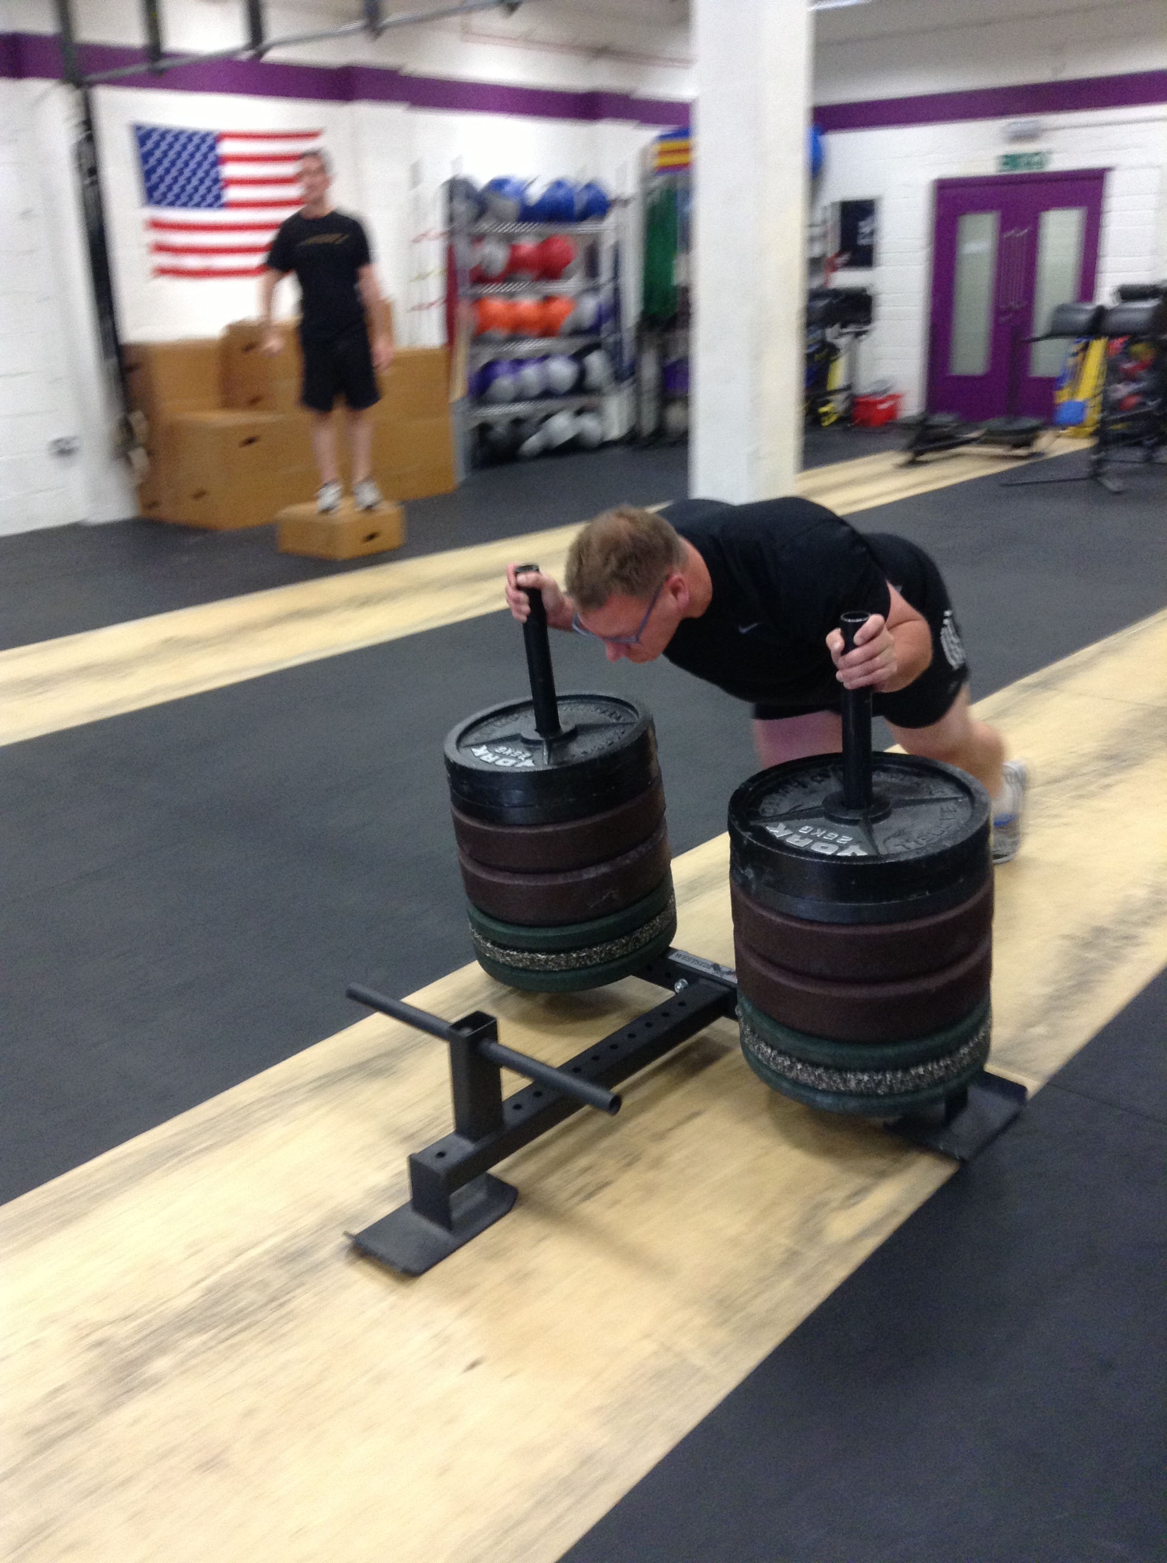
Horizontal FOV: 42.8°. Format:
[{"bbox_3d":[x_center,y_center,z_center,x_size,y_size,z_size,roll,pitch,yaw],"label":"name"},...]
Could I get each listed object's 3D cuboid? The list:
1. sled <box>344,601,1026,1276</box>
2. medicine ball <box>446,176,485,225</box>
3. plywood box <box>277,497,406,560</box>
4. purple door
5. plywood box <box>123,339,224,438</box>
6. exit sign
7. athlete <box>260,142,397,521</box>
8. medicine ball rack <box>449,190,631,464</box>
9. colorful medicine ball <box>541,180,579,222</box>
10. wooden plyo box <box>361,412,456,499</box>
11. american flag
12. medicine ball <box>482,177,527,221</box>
[{"bbox_3d":[0.019,0.169,2.641,1.200,0.960,1.145,15,25,38],"label":"sled"},{"bbox_3d":[-0.880,-4.326,11.107,0.290,0.290,0.290,-2,19,1],"label":"medicine ball"},{"bbox_3d":[-1.341,-1.407,8.286,0.510,0.205,0.510,12,24,35],"label":"plywood box"},{"bbox_3d":[3.716,-4.124,12.816,1.590,2.050,0.100,17,27,42],"label":"purple door"},{"bbox_3d":[-2.538,-2.493,9.397,0.510,0.540,0.620,17,27,42],"label":"plywood box"},{"bbox_3d":[3.627,-5.161,12.409,0.390,0.130,0.040,17,27,42],"label":"exit sign"},{"bbox_3d":[-1.371,-2.420,8.121,0.680,1.828,0.360,-5,20,-9],"label":"athlete"},{"bbox_3d":[-0.431,-3.466,11.416,0.440,1.940,1.540,17,27,42],"label":"medicine ball rack"},{"bbox_3d":[-0.195,-4.632,11.893,0.290,0.290,0.290,-2,19,1],"label":"colorful medicine ball"},{"bbox_3d":[-1.303,-2.200,10.093,0.600,0.500,0.640,14,25,39],"label":"wooden plyo box"},{"bbox_3d":[-2.277,-3.879,9.942,0.030,0.920,1.530,14,25,39],"label":"american flag"},{"bbox_3d":[-0.577,-4.262,10.936,0.336,0.336,0.336,-1,20,0],"label":"medicine ball"}]

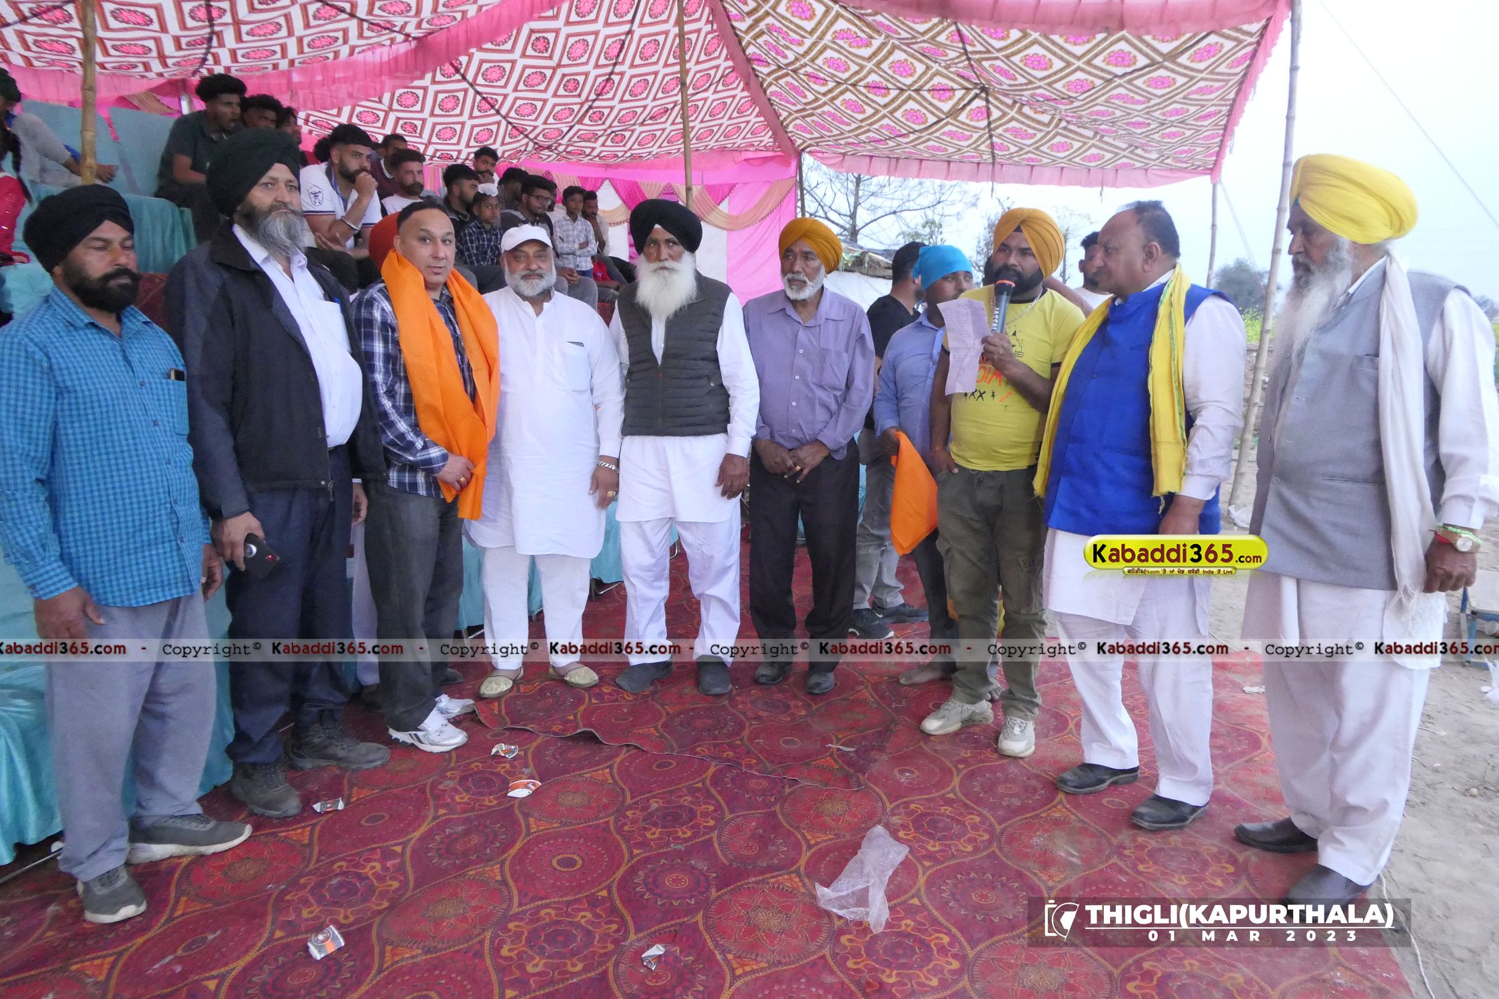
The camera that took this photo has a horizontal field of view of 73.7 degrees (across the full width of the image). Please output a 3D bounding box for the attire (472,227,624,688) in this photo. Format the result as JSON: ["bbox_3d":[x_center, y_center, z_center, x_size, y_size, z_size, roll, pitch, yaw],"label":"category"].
[{"bbox_3d":[-0.761,-0.138,3.753,0.580,1.725,0.380,-1,11,-9],"label":"attire"}]

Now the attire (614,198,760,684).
[{"bbox_3d":[-0.243,-0.186,3.776,0.570,1.815,0.350,2,11,8],"label":"attire"}]

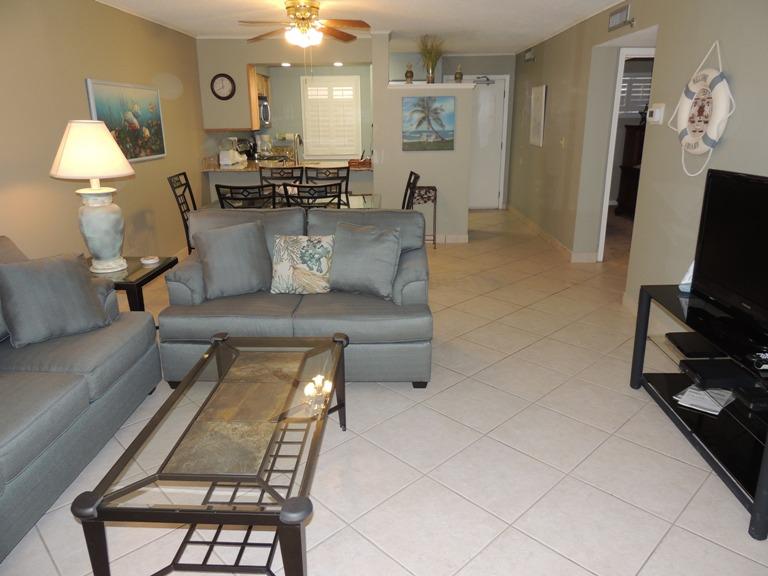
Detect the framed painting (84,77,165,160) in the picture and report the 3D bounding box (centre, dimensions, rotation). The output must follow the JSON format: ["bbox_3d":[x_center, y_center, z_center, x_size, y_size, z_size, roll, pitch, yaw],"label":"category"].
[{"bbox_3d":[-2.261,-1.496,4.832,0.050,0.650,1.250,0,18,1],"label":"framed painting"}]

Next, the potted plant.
[{"bbox_3d":[0.542,-2.610,6.083,0.290,0.520,0.290,0,18,1],"label":"potted plant"}]

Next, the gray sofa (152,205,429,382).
[{"bbox_3d":[-0.502,0.015,3.404,1.560,0.930,0.940,0,18,1],"label":"gray sofa"}]

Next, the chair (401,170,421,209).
[{"bbox_3d":[0.072,-0.636,5.301,0.550,0.990,0.470,-2,18,-3],"label":"chair"}]

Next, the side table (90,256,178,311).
[{"bbox_3d":[-1.827,0.147,3.665,0.640,0.550,0.610,0,18,1],"label":"side table"}]

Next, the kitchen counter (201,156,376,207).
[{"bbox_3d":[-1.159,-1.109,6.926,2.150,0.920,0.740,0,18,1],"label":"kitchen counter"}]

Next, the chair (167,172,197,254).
[{"bbox_3d":[-1.737,-0.632,5.356,0.550,0.990,0.470,0,18,1],"label":"chair"}]

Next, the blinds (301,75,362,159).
[{"bbox_3d":[-0.832,-2.684,8.428,0.891,1.253,0.080,0,18,1],"label":"blinds"}]

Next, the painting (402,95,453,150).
[{"bbox_3d":[0.521,-1.903,6.196,0.607,0.600,0.045,0,18,1],"label":"painting"}]

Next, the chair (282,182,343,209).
[{"bbox_3d":[-0.546,-0.404,4.568,0.470,1.020,0.560,0,18,1],"label":"chair"}]

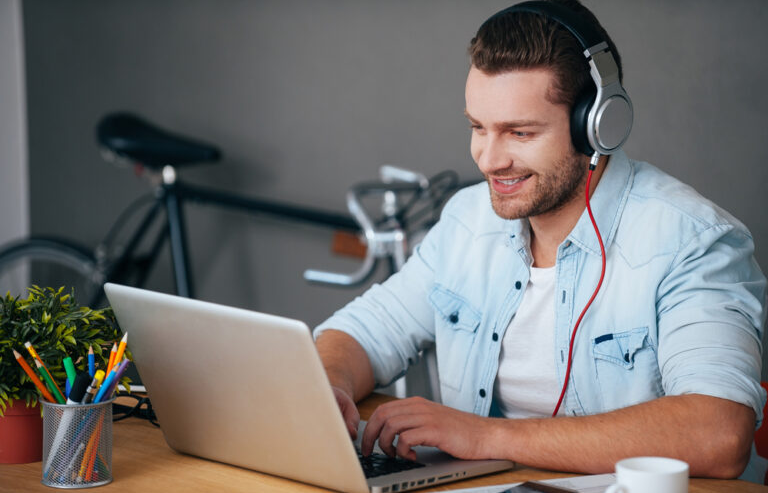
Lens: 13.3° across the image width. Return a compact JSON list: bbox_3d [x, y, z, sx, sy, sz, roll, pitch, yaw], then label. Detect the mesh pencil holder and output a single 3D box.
[{"bbox_3d":[-0.363,0.230,3.920,0.090,0.101,0.090,0,8,0],"label":"mesh pencil holder"}]

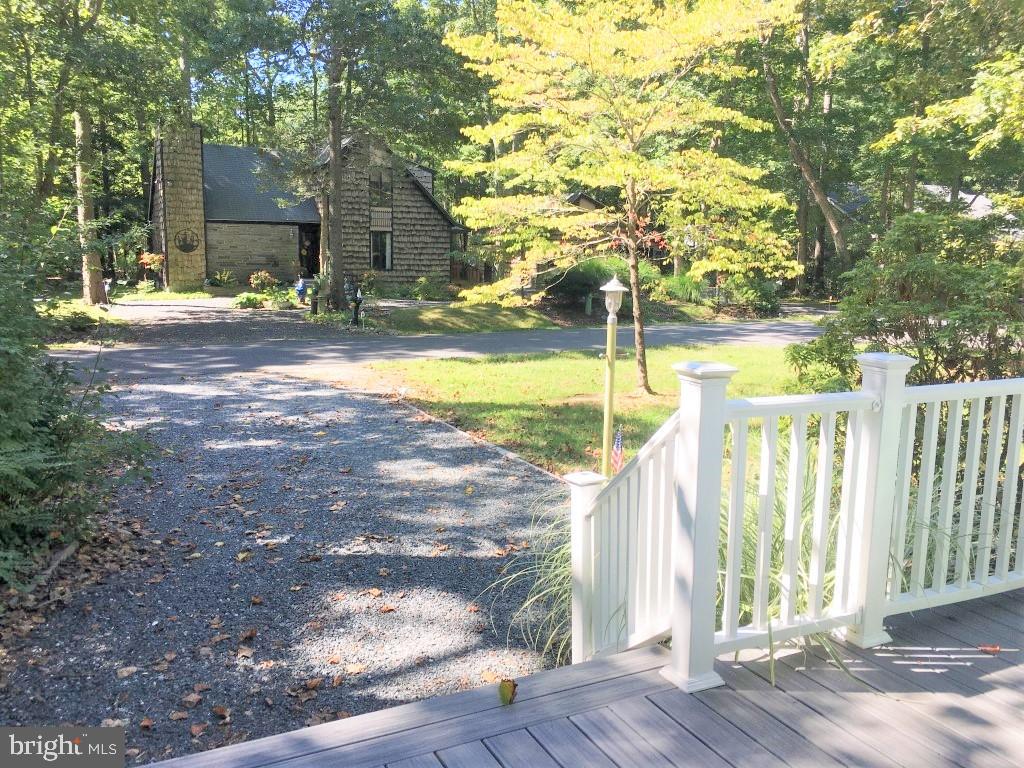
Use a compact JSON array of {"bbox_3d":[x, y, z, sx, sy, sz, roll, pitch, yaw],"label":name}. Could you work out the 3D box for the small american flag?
[{"bbox_3d":[0.885,0.645,7.224,0.130,0.620,0.100,1,9,7],"label":"small american flag"}]

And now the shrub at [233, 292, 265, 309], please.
[{"bbox_3d":[-9.368,-2.969,30.500,1.100,0.550,0.990,-2,9,-17],"label":"shrub"}]

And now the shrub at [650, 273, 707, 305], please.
[{"bbox_3d":[6.016,-3.451,31.000,1.960,1.120,1.570,2,9,11],"label":"shrub"}]

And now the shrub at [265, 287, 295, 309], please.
[{"bbox_3d":[-8.266,-3.075,30.500,1.030,0.760,0.930,-2,9,-15],"label":"shrub"}]

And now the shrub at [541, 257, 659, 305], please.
[{"bbox_3d":[3.165,-3.619,30.000,4.070,1.630,2.850,1,9,6],"label":"shrub"}]

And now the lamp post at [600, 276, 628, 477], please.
[{"bbox_3d":[0.847,0.131,7.253,0.240,2.080,0.240,1,9,7],"label":"lamp post"}]

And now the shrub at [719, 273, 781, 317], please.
[{"bbox_3d":[8.167,-3.078,29.500,2.070,1.470,1.760,3,9,15],"label":"shrub"}]

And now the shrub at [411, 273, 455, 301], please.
[{"bbox_3d":[-3.151,-3.864,34.000,1.690,1.080,1.270,-1,9,-5],"label":"shrub"}]

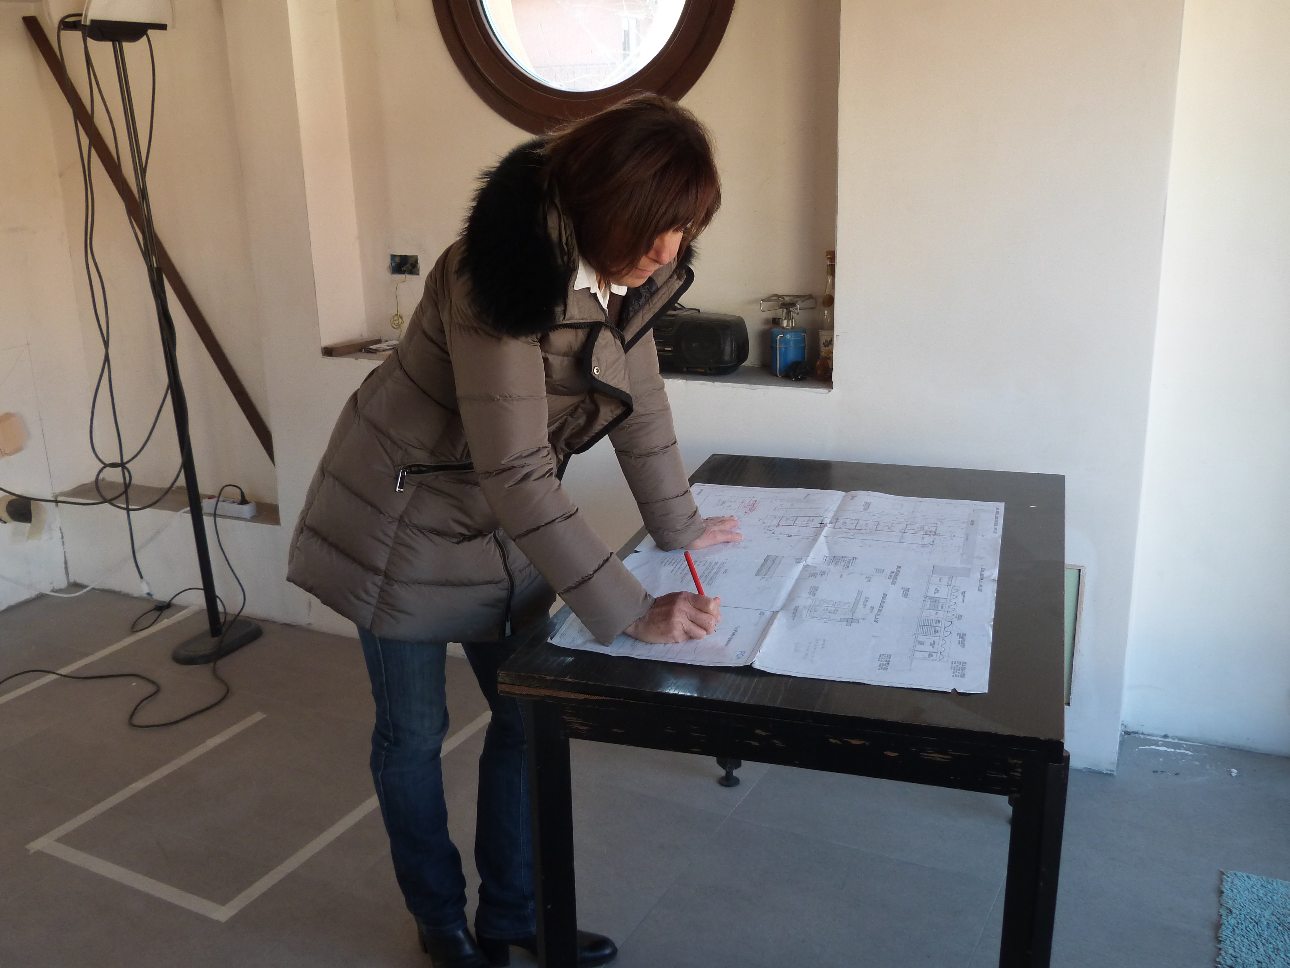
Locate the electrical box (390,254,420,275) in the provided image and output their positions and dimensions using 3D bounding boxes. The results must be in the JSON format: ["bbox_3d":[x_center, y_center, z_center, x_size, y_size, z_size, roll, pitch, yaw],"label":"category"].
[{"bbox_3d":[-0.703,-0.654,3.665,0.104,0.067,0.045,6,18,25],"label":"electrical box"}]

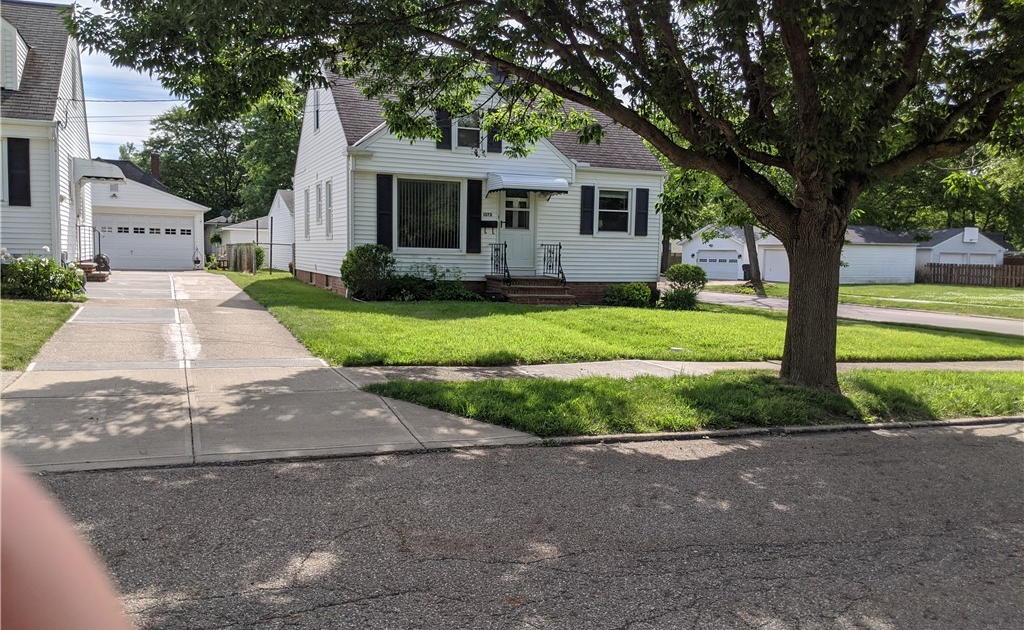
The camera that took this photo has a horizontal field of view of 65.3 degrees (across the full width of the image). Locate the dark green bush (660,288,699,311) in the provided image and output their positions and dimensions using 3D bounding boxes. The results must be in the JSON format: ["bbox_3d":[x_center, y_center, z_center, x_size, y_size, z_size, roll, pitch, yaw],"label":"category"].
[{"bbox_3d":[4.385,-0.444,20.981,1.030,0.600,0.950,-1,5,-23],"label":"dark green bush"}]

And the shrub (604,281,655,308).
[{"bbox_3d":[3.013,-0.509,20.422,1.370,0.690,0.830,-1,5,-23],"label":"shrub"}]

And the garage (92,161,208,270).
[{"bbox_3d":[-17.420,-4.028,35.448,7.000,3.810,6.700,-1,5,-23],"label":"garage"}]

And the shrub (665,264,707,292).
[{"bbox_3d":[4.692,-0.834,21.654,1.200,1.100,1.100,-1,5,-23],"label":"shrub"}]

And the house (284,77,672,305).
[{"bbox_3d":[-1.368,-3.962,22.957,8.450,6.730,8.900,-1,5,-23],"label":"house"}]

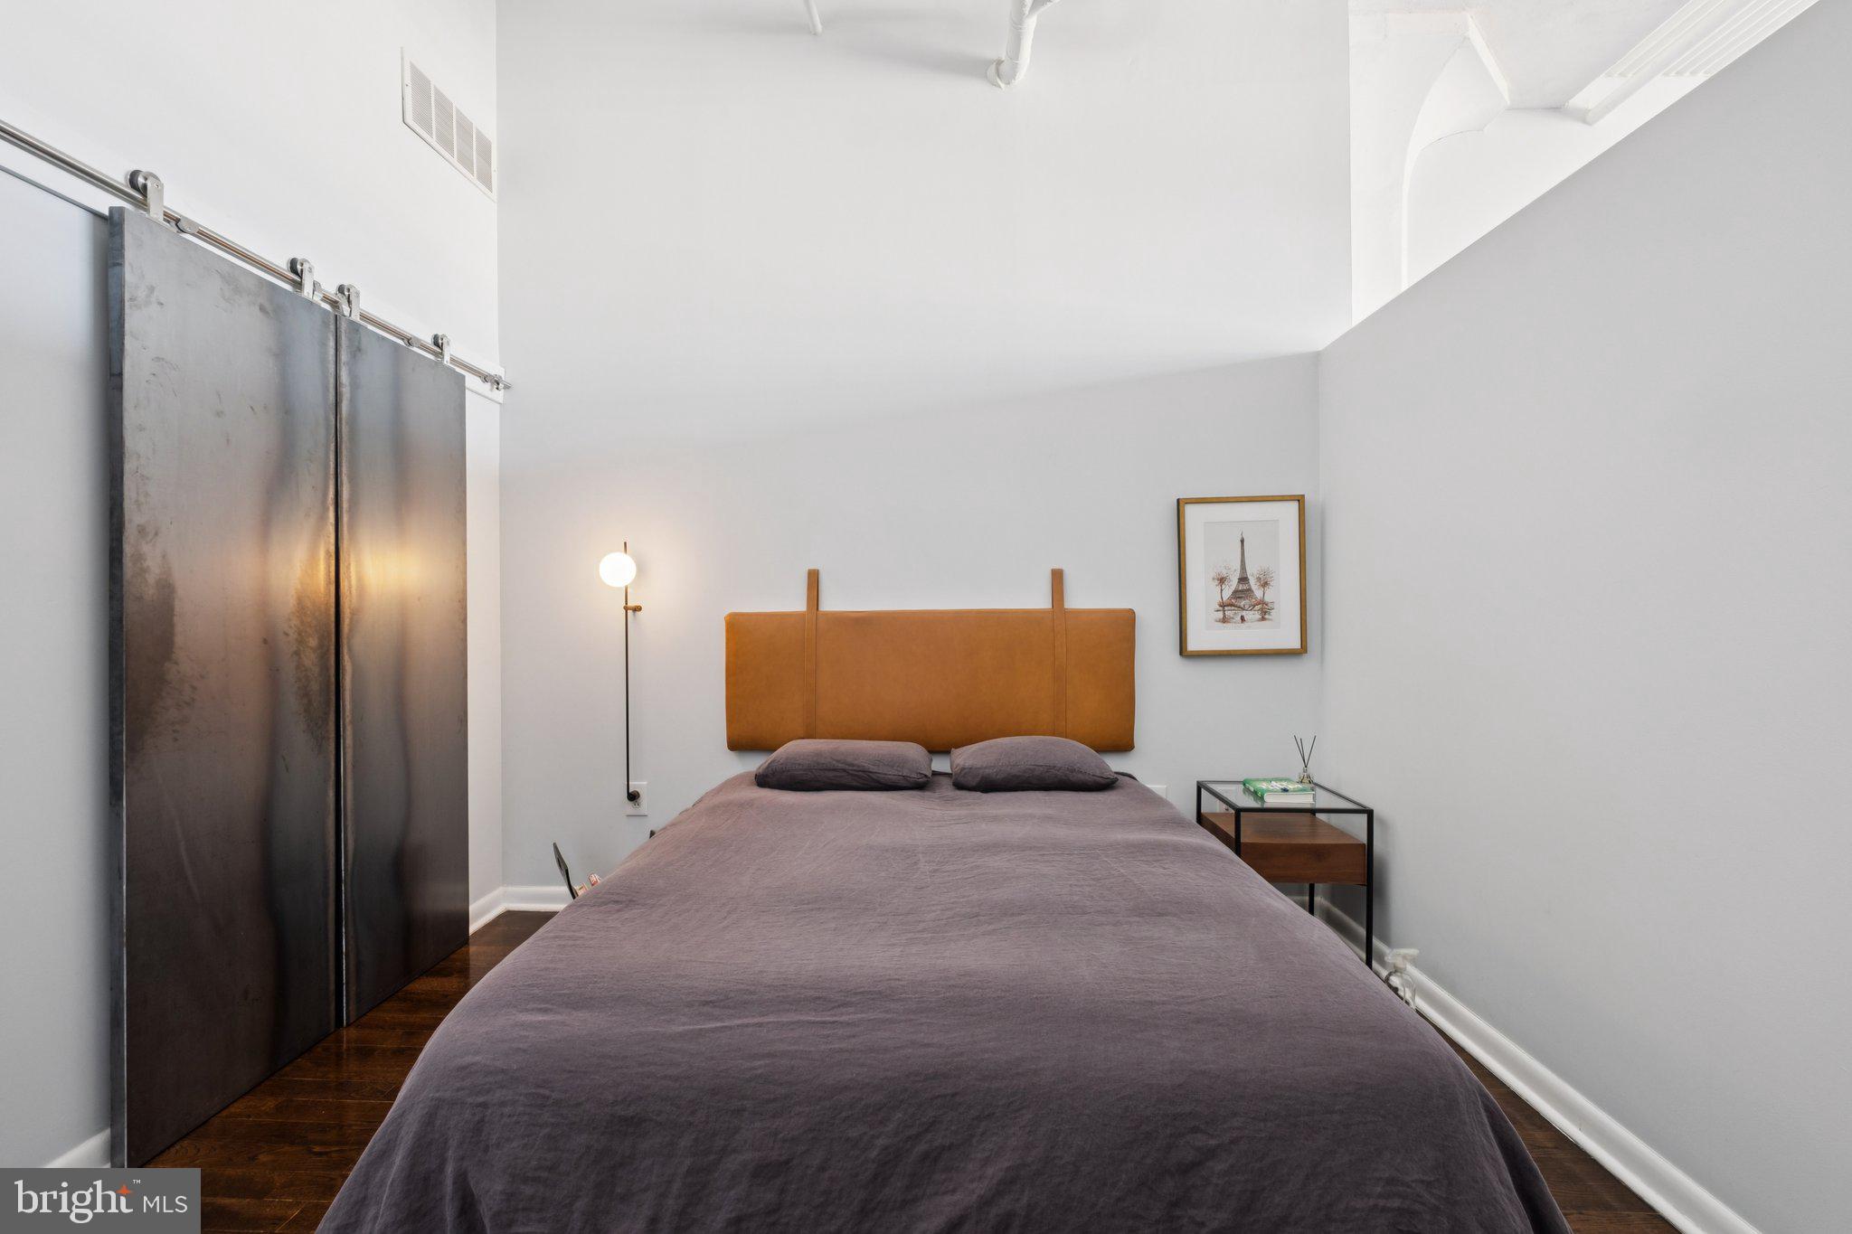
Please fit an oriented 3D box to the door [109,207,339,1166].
[{"bbox_3d":[-1.750,0.160,1.970,0.035,2.110,0.580,0,0,2],"label":"door"}]

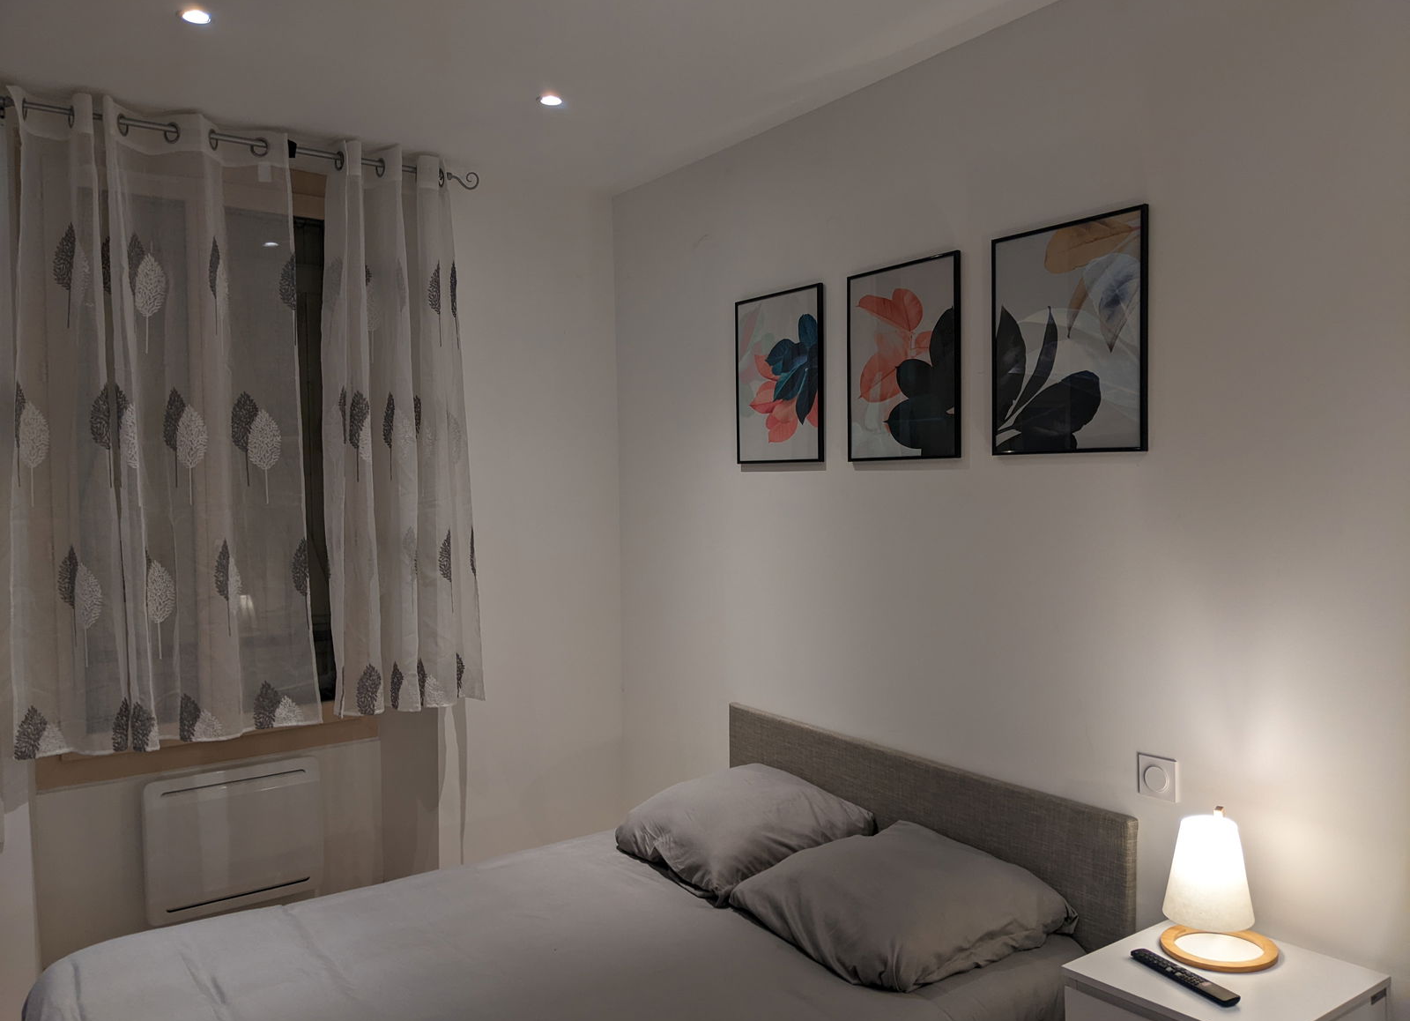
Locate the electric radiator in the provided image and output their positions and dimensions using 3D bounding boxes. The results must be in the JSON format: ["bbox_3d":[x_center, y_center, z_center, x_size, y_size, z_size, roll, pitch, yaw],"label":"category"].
[{"bbox_3d":[-1.533,1.051,3.578,0.541,0.449,0.101,-3,3,-37],"label":"electric radiator"}]

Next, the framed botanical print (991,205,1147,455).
[{"bbox_3d":[0.805,-0.381,2.447,0.020,0.508,0.405,-2,3,-34],"label":"framed botanical print"}]

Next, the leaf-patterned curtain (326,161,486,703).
[{"bbox_3d":[-0.951,-0.243,3.490,0.467,1.754,0.131,-3,3,-38],"label":"leaf-patterned curtain"}]

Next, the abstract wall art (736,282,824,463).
[{"bbox_3d":[0.224,-0.396,3.305,0.020,0.505,0.410,-2,3,-34],"label":"abstract wall art"}]

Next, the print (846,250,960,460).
[{"bbox_3d":[0.517,-0.384,2.872,0.020,0.505,0.405,-2,3,-34],"label":"print"}]

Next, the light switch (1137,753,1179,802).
[{"bbox_3d":[0.948,0.560,2.298,0.012,0.083,0.083,-2,2,-34],"label":"light switch"}]

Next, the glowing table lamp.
[{"bbox_3d":[0.967,0.702,2.071,0.203,0.248,0.203,-2,3,-34],"label":"glowing table lamp"}]

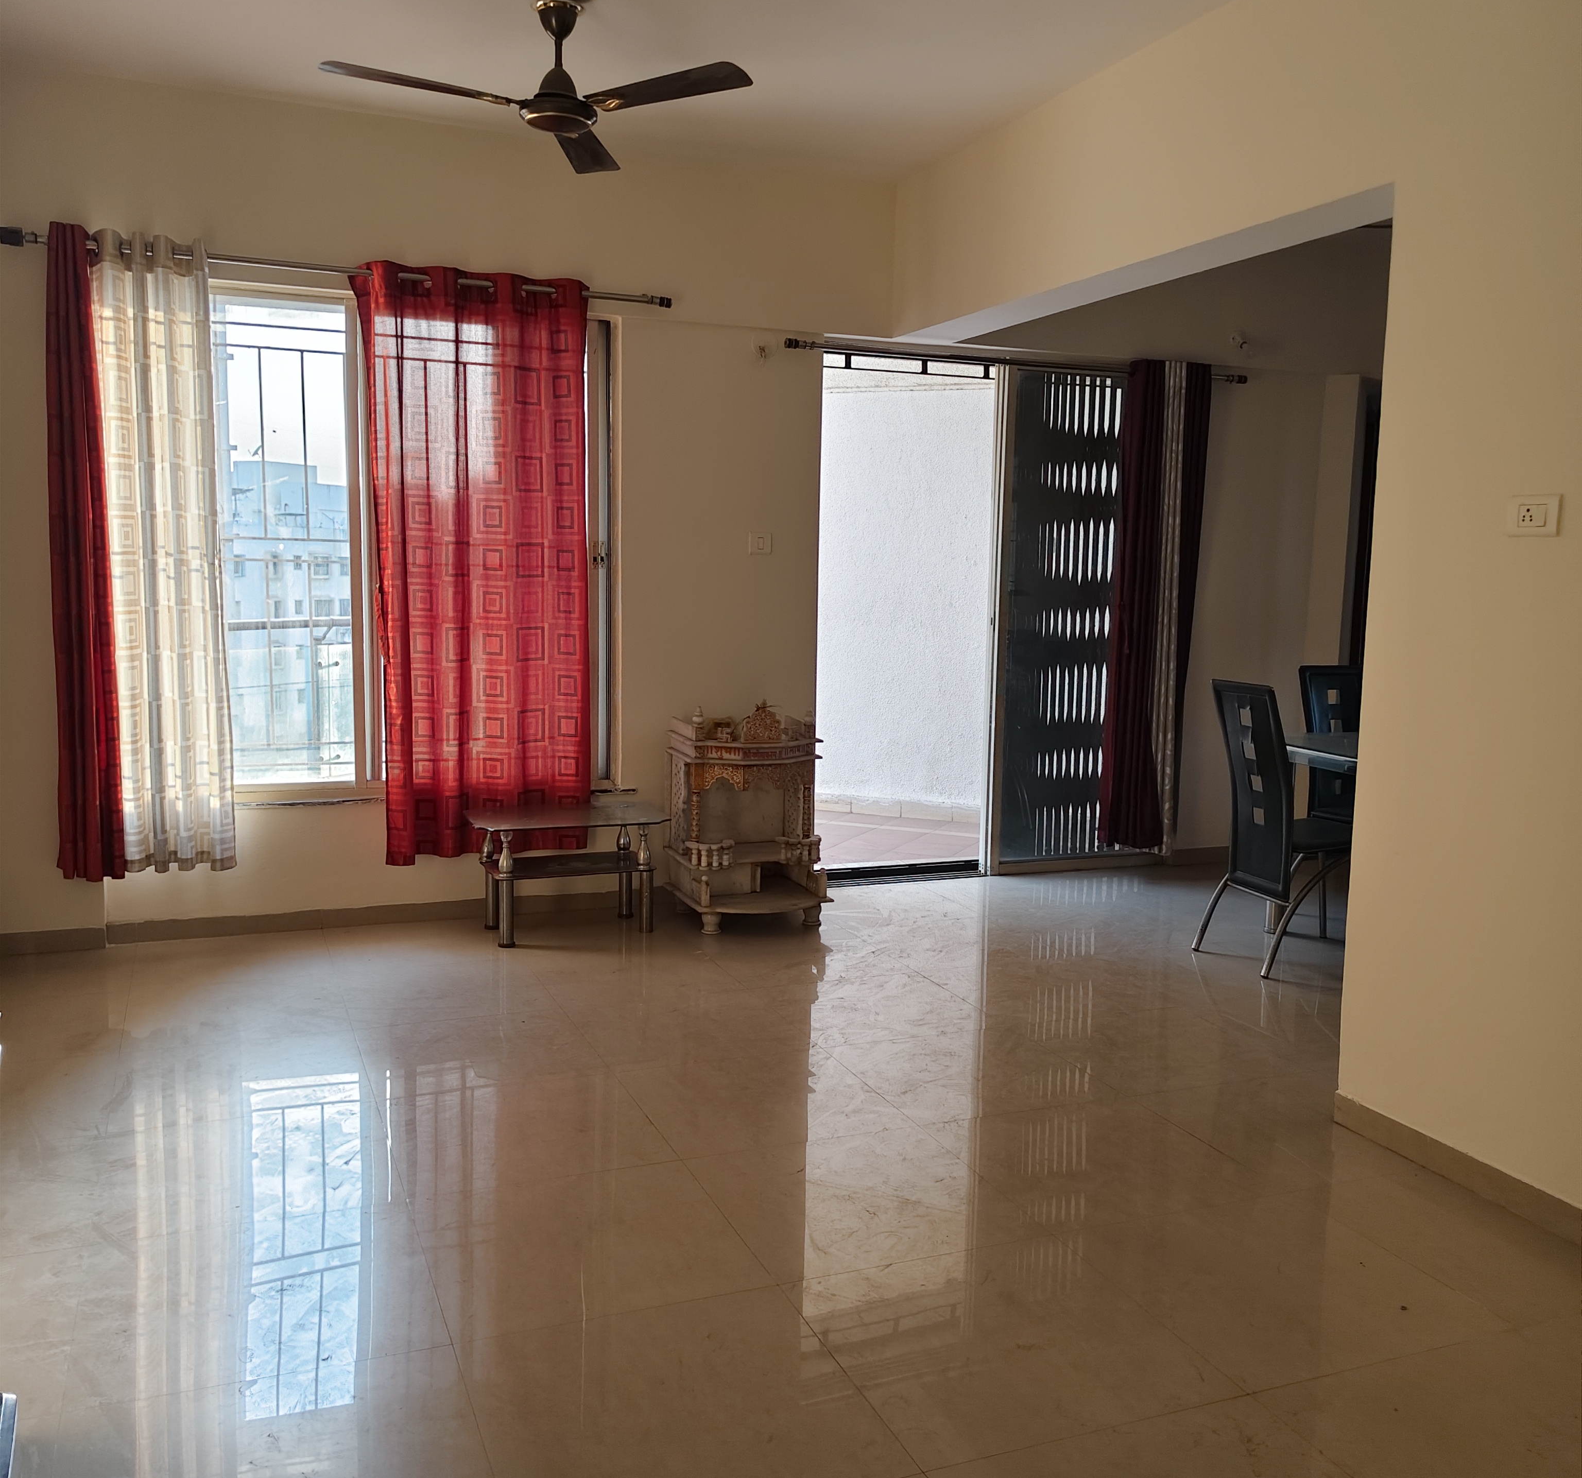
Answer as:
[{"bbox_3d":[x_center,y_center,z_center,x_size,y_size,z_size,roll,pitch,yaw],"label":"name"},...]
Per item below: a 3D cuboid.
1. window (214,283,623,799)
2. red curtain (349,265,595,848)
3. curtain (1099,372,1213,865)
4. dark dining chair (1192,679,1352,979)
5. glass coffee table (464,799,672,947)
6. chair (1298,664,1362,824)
[{"bbox_3d":[-1.430,-0.685,5.124,1.650,1.770,0.110,-2,8,-22],"label":"window"},{"bbox_3d":[-1.134,-0.604,5.122,0.820,2.120,0.110,-2,8,-22],"label":"red curtain"},{"bbox_3d":[1.623,-0.571,6.272,0.480,2.170,0.140,-2,8,-22],"label":"curtain"},{"bbox_3d":[1.777,0.289,4.919,0.570,0.975,0.380,-2,8,-22],"label":"dark dining chair"},{"bbox_3d":[-0.812,0.495,5.165,0.695,0.420,0.380,-2,8,-22],"label":"glass coffee table"},{"bbox_3d":[2.272,0.224,5.487,0.380,0.975,0.550,-2,8,-22],"label":"chair"}]

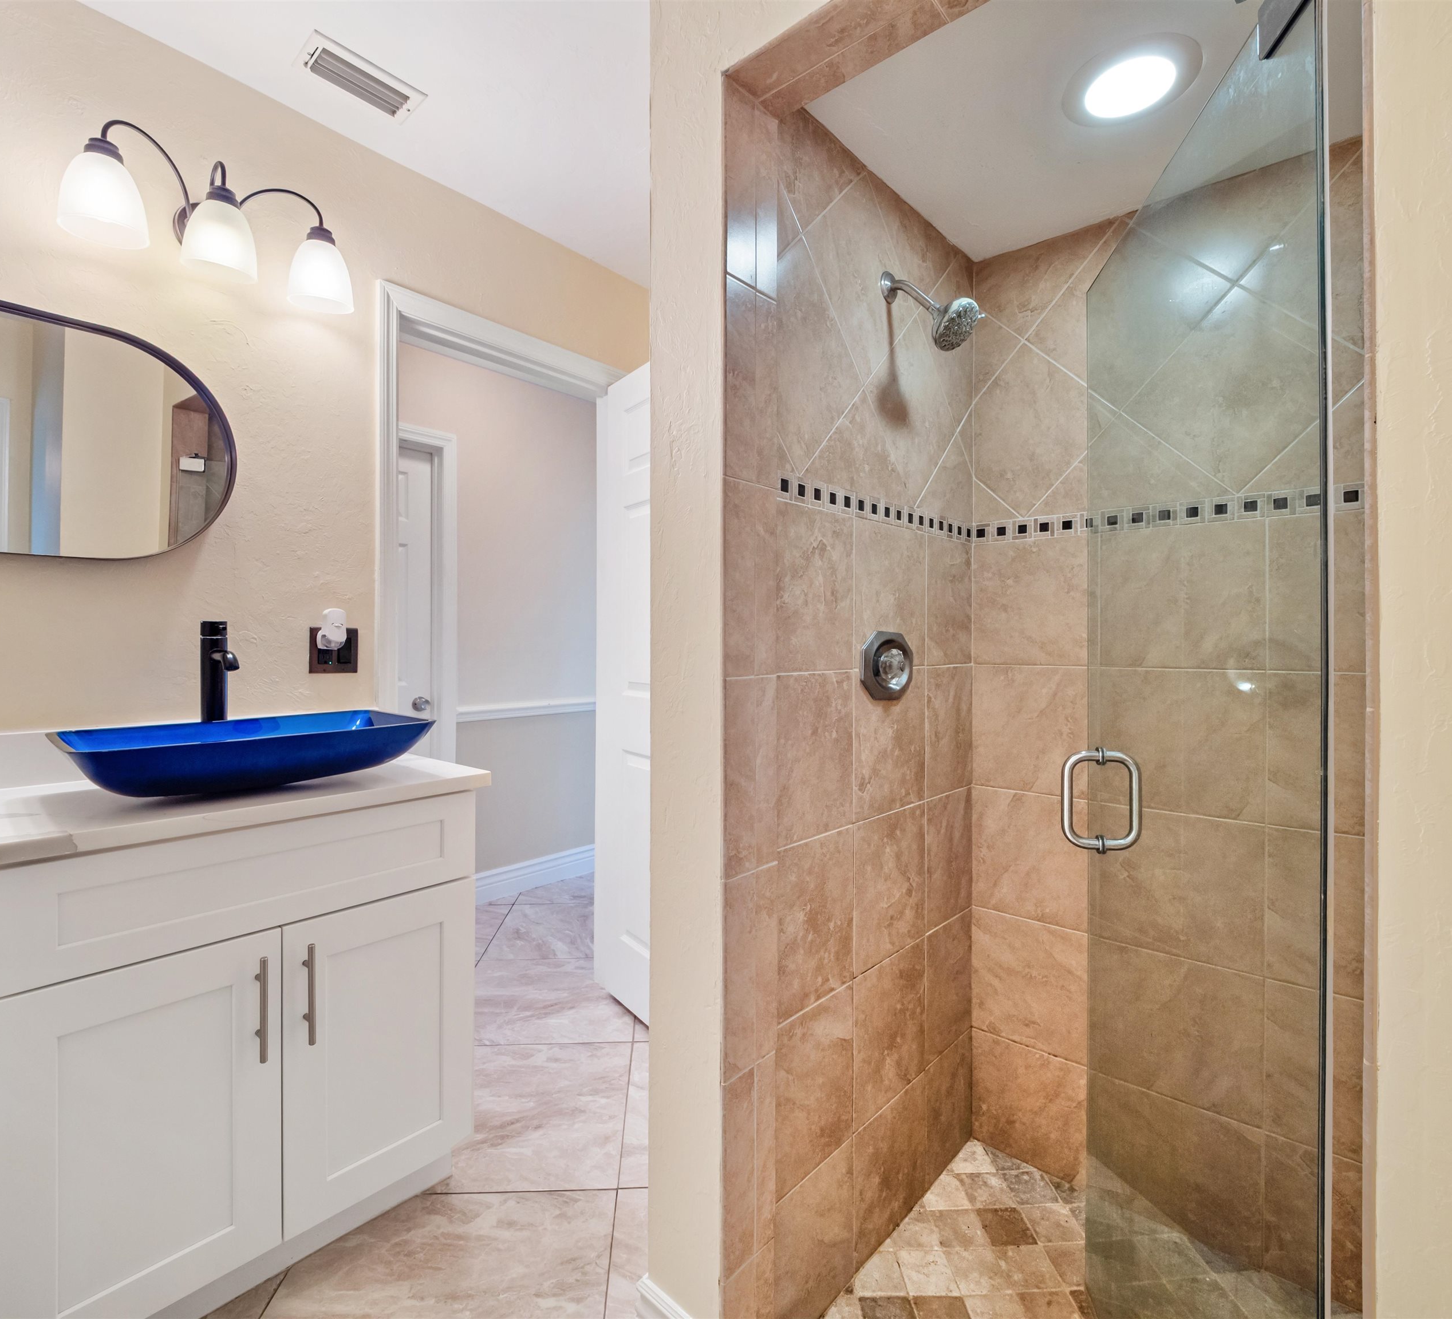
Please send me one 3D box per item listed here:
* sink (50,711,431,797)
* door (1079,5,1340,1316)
[{"bbox_3d":[-0.910,0.184,1.386,0.338,0.110,0.560,1,1,43],"label":"sink"},{"bbox_3d":[0.604,0.238,0.979,0.012,1.831,0.685,0,0,11],"label":"door"}]

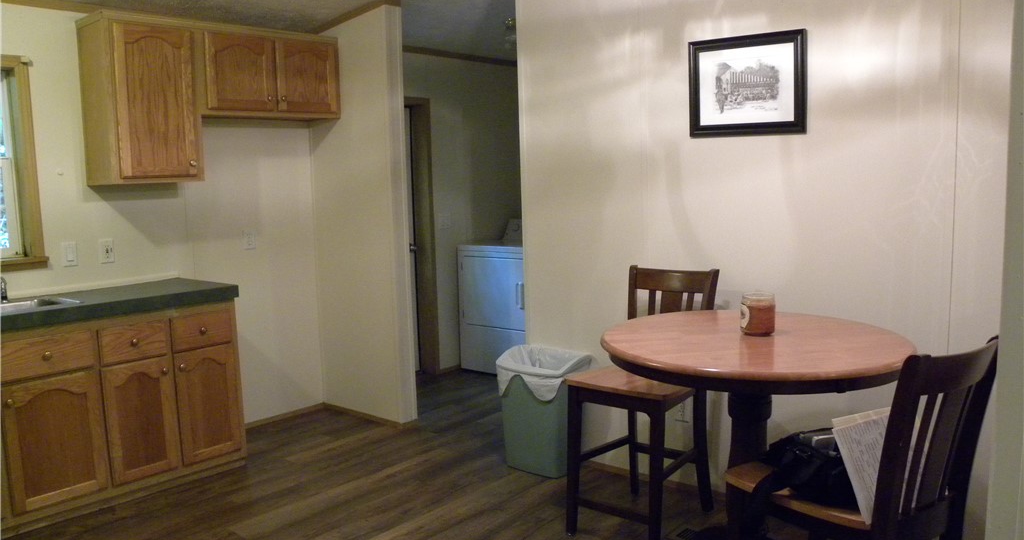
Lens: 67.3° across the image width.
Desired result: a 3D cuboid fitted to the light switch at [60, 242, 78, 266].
[{"bbox_3d":[-2.178,-0.077,3.803,0.010,0.116,0.070,4,9,42],"label":"light switch"}]

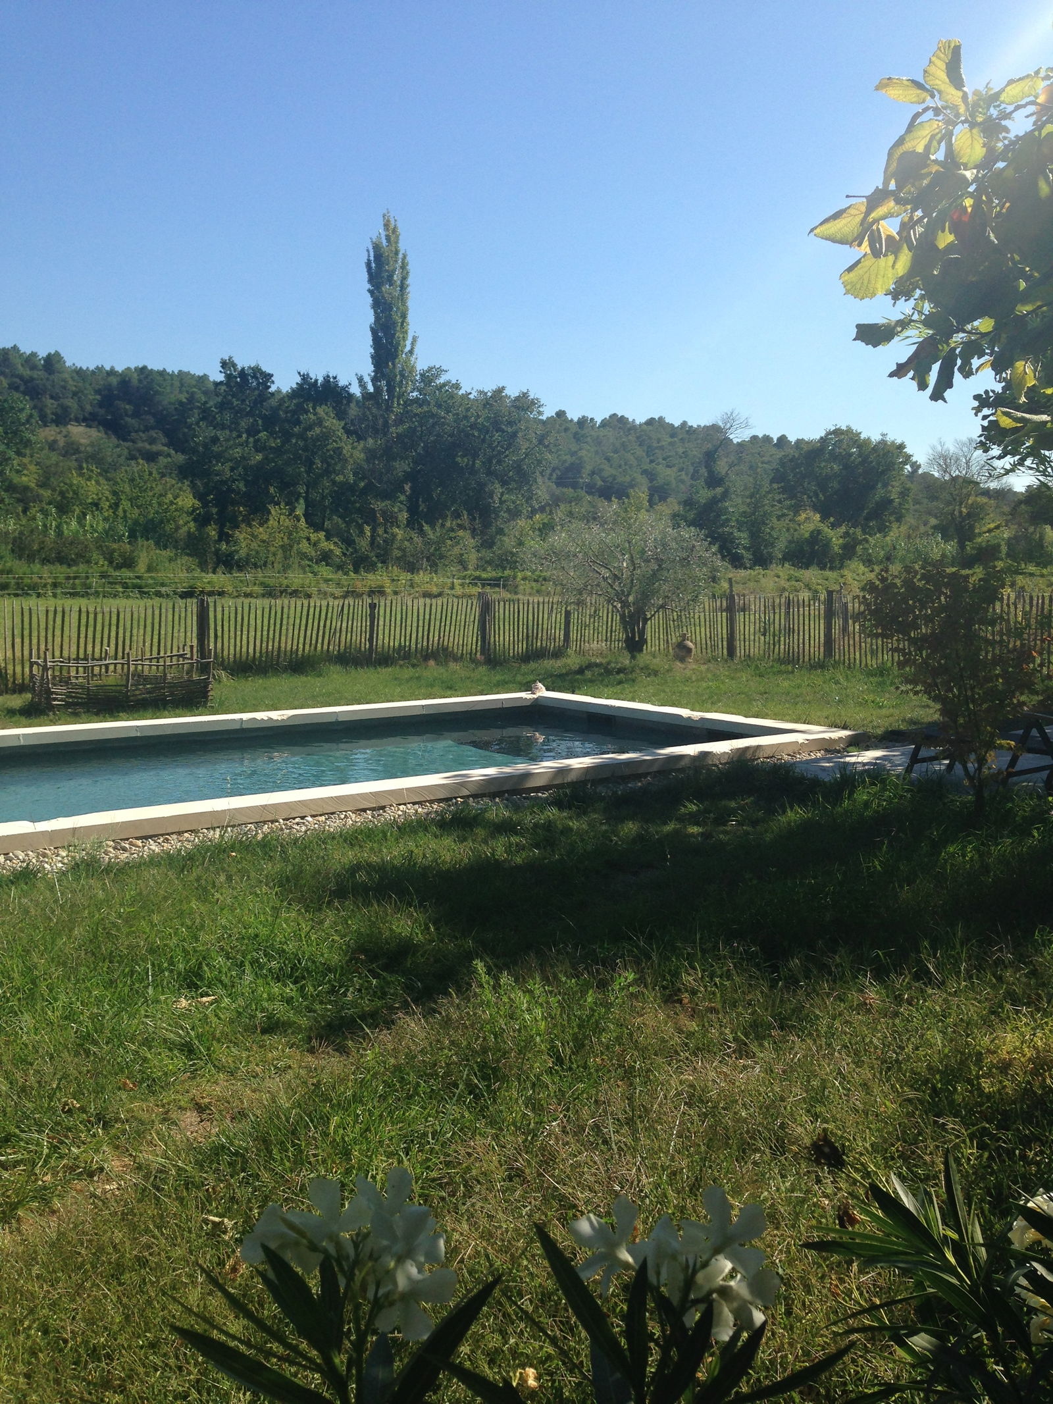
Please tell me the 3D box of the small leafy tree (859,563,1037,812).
[{"bbox_3d":[2.670,-0.086,8.420,1.100,1.570,1.050,0,6,0],"label":"small leafy tree"}]

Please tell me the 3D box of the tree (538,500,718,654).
[{"bbox_3d":[1.650,-1.980,21.300,2.920,2.550,2.700,0,6,0],"label":"tree"}]

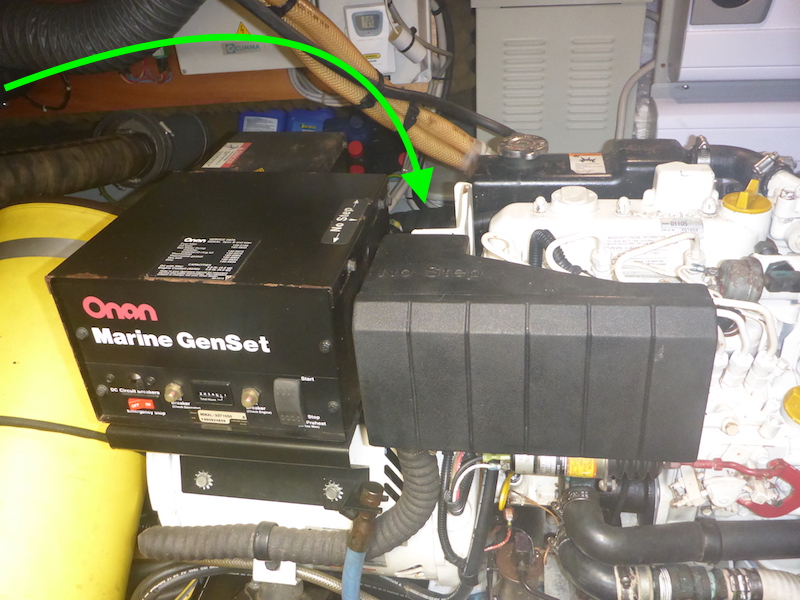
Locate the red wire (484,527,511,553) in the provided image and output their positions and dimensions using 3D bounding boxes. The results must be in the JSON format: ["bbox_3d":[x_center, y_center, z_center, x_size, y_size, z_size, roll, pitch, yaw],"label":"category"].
[{"bbox_3d":[0.108,0.264,0.712,0.030,0.038,0.015,2,33,9],"label":"red wire"}]

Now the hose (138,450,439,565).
[{"bbox_3d":[-0.137,0.215,0.706,0.355,0.205,0.065,-1,32,3],"label":"hose"}]

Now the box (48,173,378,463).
[{"bbox_3d":[-0.153,-0.001,0.664,0.245,0.176,0.236,3,33,8],"label":"box"}]

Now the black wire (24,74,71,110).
[{"bbox_3d":[-0.681,-0.401,1.250,0.090,0.075,0.020,2,33,9],"label":"black wire"}]

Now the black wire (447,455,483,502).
[{"bbox_3d":[0.066,0.185,0.672,0.037,0.068,0.030,2,33,9],"label":"black wire"}]

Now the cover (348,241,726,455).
[{"bbox_3d":[0.116,0.039,0.609,0.284,0.158,0.140,1,33,6],"label":"cover"}]

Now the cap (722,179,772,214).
[{"bbox_3d":[0.366,-0.106,0.680,0.052,0.024,0.052,2,33,9],"label":"cap"}]

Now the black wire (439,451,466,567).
[{"bbox_3d":[0.057,0.227,0.697,0.034,0.165,0.030,2,33,9],"label":"black wire"}]

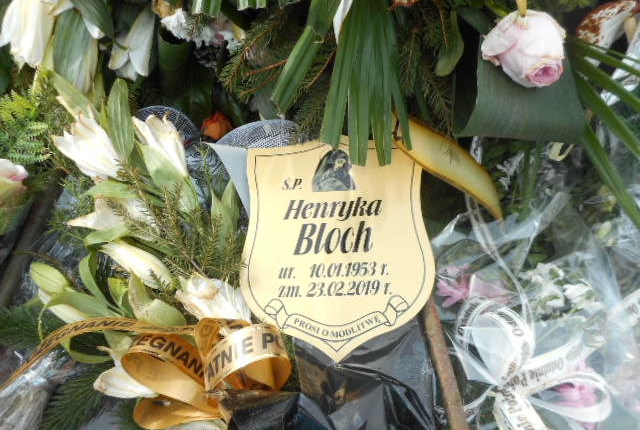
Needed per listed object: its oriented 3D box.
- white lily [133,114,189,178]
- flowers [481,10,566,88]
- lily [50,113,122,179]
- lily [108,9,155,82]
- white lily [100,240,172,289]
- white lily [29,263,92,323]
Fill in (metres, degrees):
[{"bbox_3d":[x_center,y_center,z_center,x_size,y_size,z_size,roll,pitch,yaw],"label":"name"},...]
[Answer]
[{"bbox_3d":[-0.183,-0.080,0.530,0.050,0.090,0.055,-30,27,2],"label":"white lily"},{"bbox_3d":[0.198,-0.162,0.450,0.080,0.075,0.070,-11,48,-10],"label":"flowers"},{"bbox_3d":[-0.267,-0.077,0.530,0.060,0.090,0.065,-44,27,7],"label":"lily"},{"bbox_3d":[-0.228,-0.207,0.560,0.055,0.085,0.060,10,-17,22],"label":"lily"},{"bbox_3d":[-0.214,0.058,0.540,0.095,0.035,0.035,30,19,-18],"label":"white lily"},{"bbox_3d":[-0.309,0.093,0.550,0.045,0.090,0.045,-42,24,10],"label":"white lily"}]

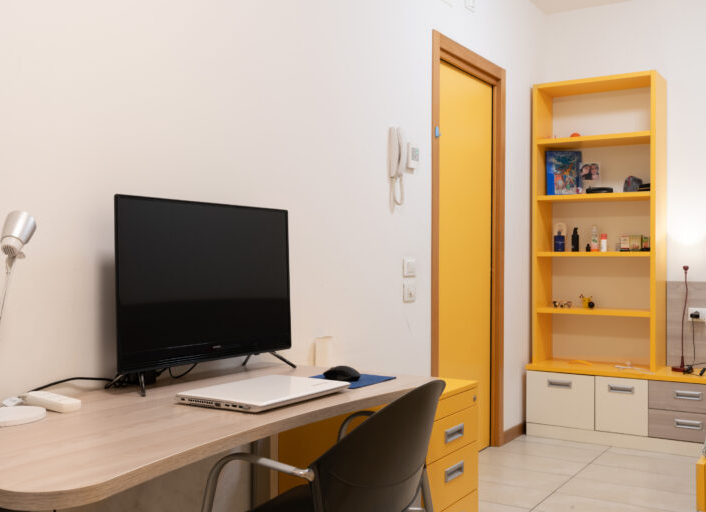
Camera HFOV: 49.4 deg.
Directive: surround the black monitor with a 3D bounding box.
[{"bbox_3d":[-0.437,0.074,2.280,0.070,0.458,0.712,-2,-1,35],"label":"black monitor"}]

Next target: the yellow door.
[{"bbox_3d":[0.573,0.051,4.114,0.045,2.095,0.790,0,0,32],"label":"yellow door"}]

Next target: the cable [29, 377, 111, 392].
[{"bbox_3d":[-0.695,0.317,1.913,0.042,0.038,0.240,0,0,32],"label":"cable"}]

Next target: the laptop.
[{"bbox_3d":[-0.210,0.343,1.929,0.262,0.023,0.373,0,0,32],"label":"laptop"}]

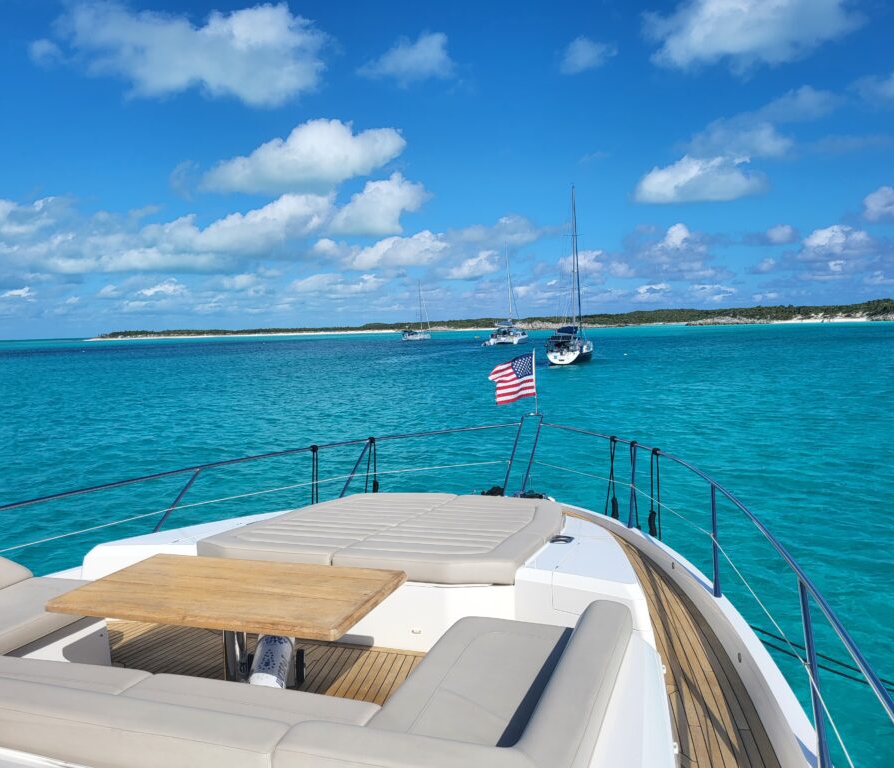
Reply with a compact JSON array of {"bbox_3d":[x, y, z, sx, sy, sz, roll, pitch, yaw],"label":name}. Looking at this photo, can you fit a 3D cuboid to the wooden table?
[{"bbox_3d":[-0.887,1.171,3.206,1.260,0.660,0.720,0,4,18],"label":"wooden table"}]

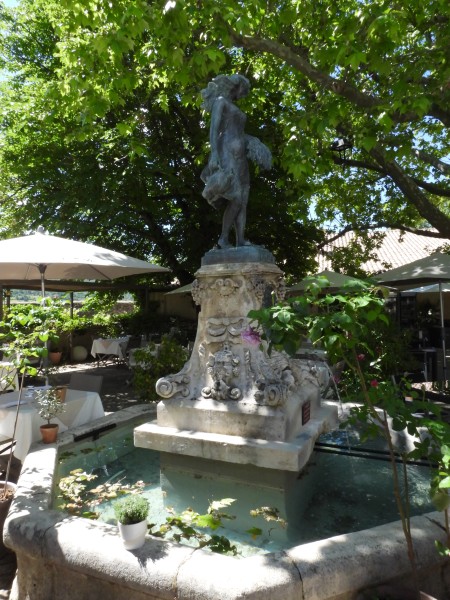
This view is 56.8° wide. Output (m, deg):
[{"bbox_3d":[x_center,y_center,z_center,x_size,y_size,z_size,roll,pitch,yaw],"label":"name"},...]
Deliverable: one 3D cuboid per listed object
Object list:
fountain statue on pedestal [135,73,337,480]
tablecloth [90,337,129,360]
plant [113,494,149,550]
[{"bbox_3d":[0.096,-0.327,3.078,1.152,2.704,1.083,-3,-1,27],"label":"fountain statue on pedestal"},{"bbox_3d":[-3.370,1.416,12.300,0.880,0.540,0.840,-2,-1,12],"label":"tablecloth"},{"bbox_3d":[-0.386,0.933,1.749,0.155,0.200,0.155,-2,-1,0],"label":"plant"}]

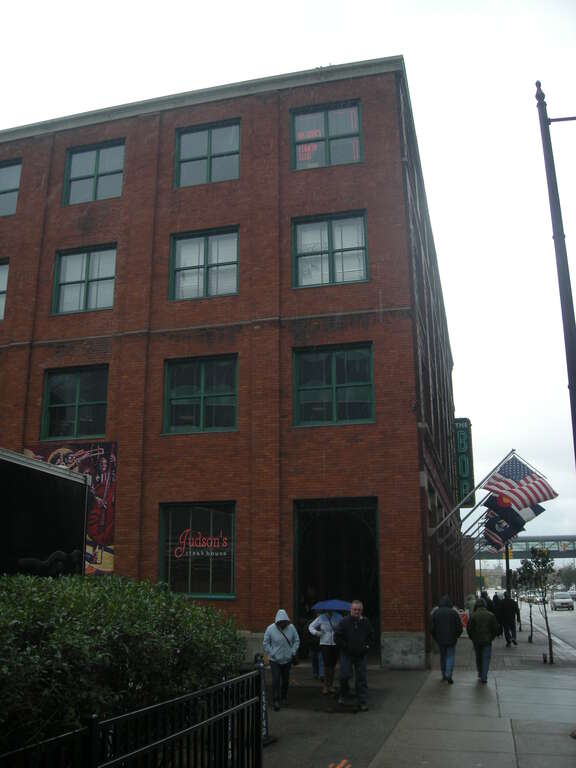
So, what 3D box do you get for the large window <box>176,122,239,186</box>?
[{"bbox_3d":[-2.333,-6.764,22.787,2.060,2.080,0.200,-4,-16,14],"label":"large window"}]

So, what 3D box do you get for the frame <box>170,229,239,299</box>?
[{"bbox_3d":[-2.414,-3.469,22.679,2.099,2.075,0.180,-4,-15,13],"label":"frame"}]

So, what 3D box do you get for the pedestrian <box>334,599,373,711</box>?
[{"bbox_3d":[1.038,4.285,12.300,0.600,1.720,0.500,-2,-15,9],"label":"pedestrian"}]

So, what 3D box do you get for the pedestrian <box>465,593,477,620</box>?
[{"bbox_3d":[7.174,9.129,30.575,0.550,1.661,0.420,-4,-15,13],"label":"pedestrian"}]

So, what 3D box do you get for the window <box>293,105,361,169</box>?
[{"bbox_3d":[1.151,-7.244,22.766,2.052,2.066,0.180,-4,-15,13],"label":"window"}]

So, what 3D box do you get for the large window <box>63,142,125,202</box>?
[{"bbox_3d":[-5.923,-6.443,23.768,2.060,2.080,0.200,-4,-16,14],"label":"large window"}]

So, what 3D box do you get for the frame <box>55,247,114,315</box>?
[{"bbox_3d":[-5.973,-3.038,22.792,2.060,2.080,0.200,-4,-16,14],"label":"frame"}]

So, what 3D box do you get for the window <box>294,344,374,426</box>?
[{"bbox_3d":[1.245,0.048,20.816,2.138,2.181,0.180,-4,-15,13],"label":"window"}]

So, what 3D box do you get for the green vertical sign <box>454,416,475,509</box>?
[{"bbox_3d":[9.159,4.073,40.292,0.950,4.600,0.400,-4,-15,14],"label":"green vertical sign"}]

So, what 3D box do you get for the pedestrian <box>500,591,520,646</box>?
[{"bbox_3d":[6.963,7.339,24.300,0.620,1.730,0.650,-5,-16,16],"label":"pedestrian"}]

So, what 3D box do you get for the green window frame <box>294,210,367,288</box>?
[{"bbox_3d":[1.118,-3.623,20.916,2.060,2.080,0.200,-4,-16,14],"label":"green window frame"}]

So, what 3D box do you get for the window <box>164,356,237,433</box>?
[{"bbox_3d":[-2.346,0.308,20.822,2.060,2.080,0.200,-4,-16,14],"label":"window"}]

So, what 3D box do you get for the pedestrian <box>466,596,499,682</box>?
[{"bbox_3d":[3.807,5.001,15.200,0.630,1.700,0.480,-4,-15,14],"label":"pedestrian"}]

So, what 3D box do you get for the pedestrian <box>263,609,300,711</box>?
[{"bbox_3d":[-0.099,4.501,12.779,0.600,1.534,0.420,-1,-15,2],"label":"pedestrian"}]

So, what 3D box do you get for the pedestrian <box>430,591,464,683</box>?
[{"bbox_3d":[3.246,5.275,16.133,0.640,1.740,0.420,-4,-15,13],"label":"pedestrian"}]

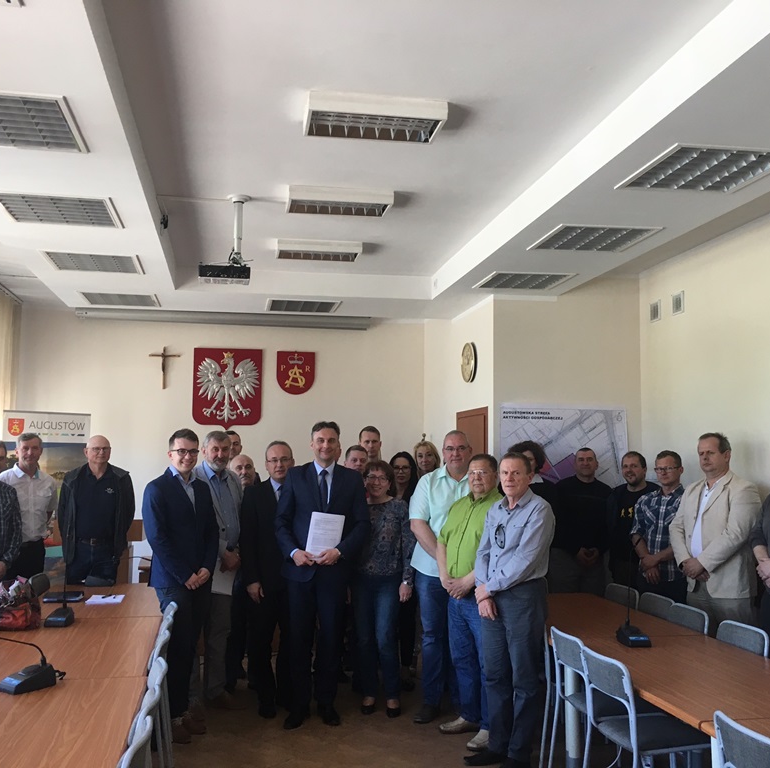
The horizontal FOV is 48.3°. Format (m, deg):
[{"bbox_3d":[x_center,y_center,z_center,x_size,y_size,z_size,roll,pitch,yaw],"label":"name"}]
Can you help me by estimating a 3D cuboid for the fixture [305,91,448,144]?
[{"bbox_3d":[-0.050,-1.214,3.929,0.617,0.081,0.297,1,-5,-10],"label":"fixture"}]

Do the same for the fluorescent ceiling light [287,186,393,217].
[{"bbox_3d":[-0.281,-1.101,5.208,0.617,0.081,0.297,1,-5,-10],"label":"fluorescent ceiling light"}]

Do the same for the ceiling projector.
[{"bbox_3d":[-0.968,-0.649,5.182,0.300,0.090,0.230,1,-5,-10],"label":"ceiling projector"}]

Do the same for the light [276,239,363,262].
[{"bbox_3d":[-0.495,-0.984,6.362,0.609,0.078,0.300,1,-5,-10],"label":"light"}]

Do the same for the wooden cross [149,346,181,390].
[{"bbox_3d":[-2.069,-0.149,8.055,0.285,0.405,0.035,1,-5,-10],"label":"wooden cross"}]

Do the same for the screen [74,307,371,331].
[{"bbox_3d":[-1.493,-0.613,8.164,2.760,0.125,0.110,1,-5,-10],"label":"screen"}]

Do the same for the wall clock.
[{"bbox_3d":[0.752,-0.193,7.723,0.045,0.360,0.360,1,-5,-10],"label":"wall clock"}]

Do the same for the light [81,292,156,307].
[{"bbox_3d":[-2.324,-0.750,7.530,0.620,0.060,0.610,1,-5,-10],"label":"light"}]

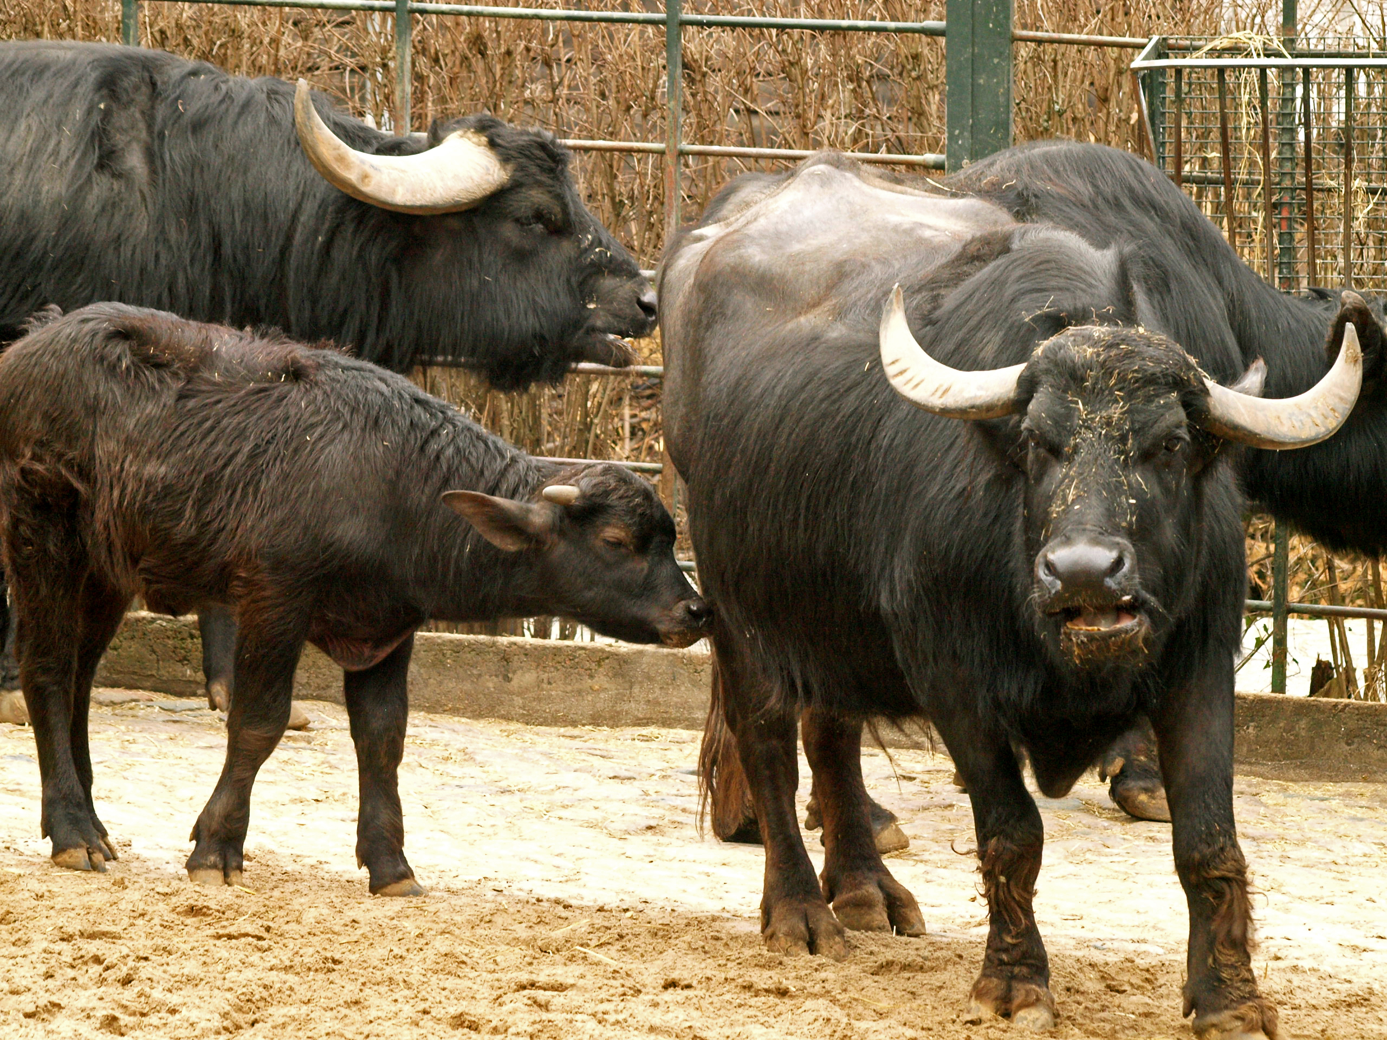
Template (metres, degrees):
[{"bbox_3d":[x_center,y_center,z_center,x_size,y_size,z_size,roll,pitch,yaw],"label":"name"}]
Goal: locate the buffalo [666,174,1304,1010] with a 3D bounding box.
[{"bbox_3d":[0.446,0.093,16.547,0.800,1.430,2.150,-2,5,-21],"label":"buffalo"}]

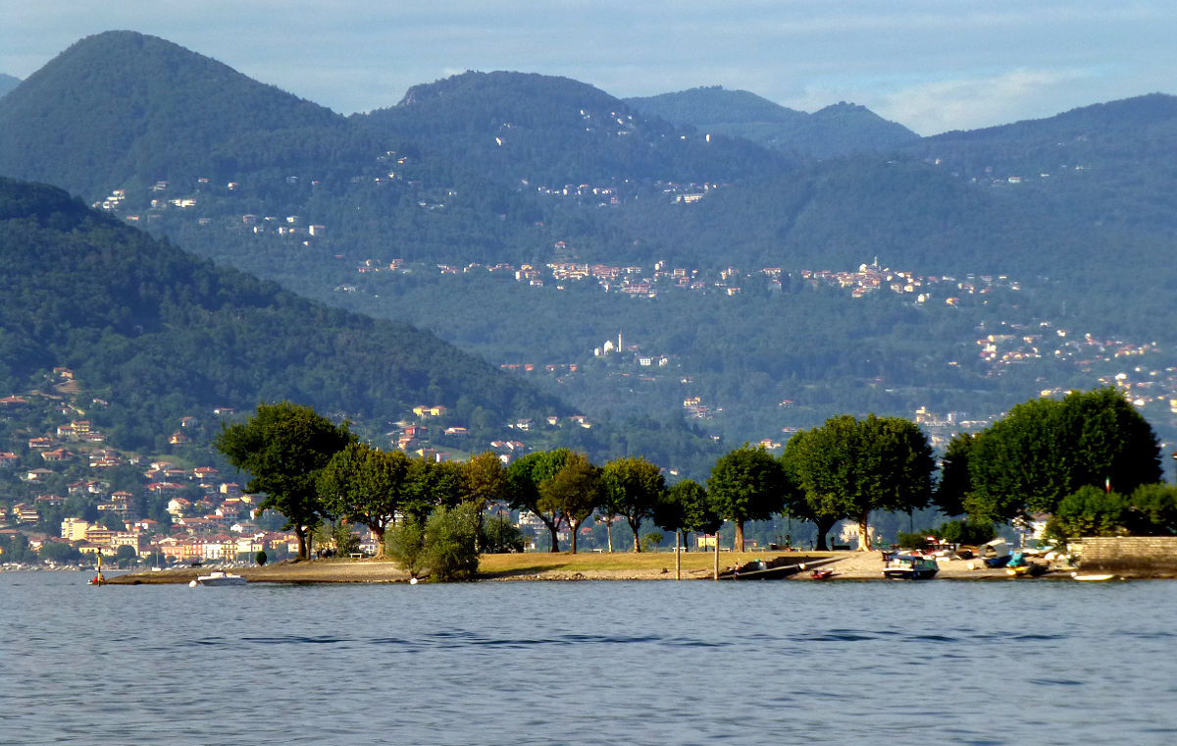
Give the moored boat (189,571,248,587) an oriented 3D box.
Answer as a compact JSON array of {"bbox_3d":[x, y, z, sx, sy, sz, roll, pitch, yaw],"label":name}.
[{"bbox_3d":[-35.764,20.155,585.000,5.200,1.600,2.000,1,-2,-22],"label":"moored boat"}]

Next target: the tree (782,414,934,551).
[{"bbox_3d":[27.895,11.381,620.000,15.853,14.125,13.000,0,-2,0],"label":"tree"}]

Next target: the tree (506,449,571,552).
[{"bbox_3d":[-5.040,13.810,648.000,7.650,11.150,7.650,0,-2,0],"label":"tree"}]

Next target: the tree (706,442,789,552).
[{"bbox_3d":[16.990,13.330,638.000,8.570,11.500,8.570,0,-2,0],"label":"tree"}]

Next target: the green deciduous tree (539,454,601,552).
[{"bbox_3d":[-2.100,13.900,640.000,6.820,10.910,6.820,0,-2,0],"label":"green deciduous tree"}]

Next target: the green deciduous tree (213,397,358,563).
[{"bbox_3d":[-31.502,11.214,622.000,14.782,16.413,13.000,0,-2,0],"label":"green deciduous tree"}]

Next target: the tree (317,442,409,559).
[{"bbox_3d":[-23.730,13.330,628.000,9.680,12.150,9.680,0,-2,0],"label":"tree"}]

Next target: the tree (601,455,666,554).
[{"bbox_3d":[4.712,13.829,625.000,6.659,10.141,6.800,0,-2,0],"label":"tree"}]

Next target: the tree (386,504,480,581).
[{"bbox_3d":[-15.743,17.034,606.000,9.535,8.145,8.000,0,-2,0],"label":"tree"}]

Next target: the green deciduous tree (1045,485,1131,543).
[{"bbox_3d":[50.673,14.400,608.000,8.769,5.979,6.800,0,-2,0],"label":"green deciduous tree"}]

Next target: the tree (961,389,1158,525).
[{"bbox_3d":[50.770,9.970,640.000,21.080,16.680,17.920,0,-2,0],"label":"tree"}]

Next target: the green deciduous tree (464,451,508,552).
[{"bbox_3d":[-10.940,13.780,642.000,4.950,10.840,5.440,0,-2,0],"label":"green deciduous tree"}]

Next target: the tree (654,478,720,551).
[{"bbox_3d":[10.481,15.076,630.000,6.815,7.951,6.800,0,-2,0],"label":"tree"}]

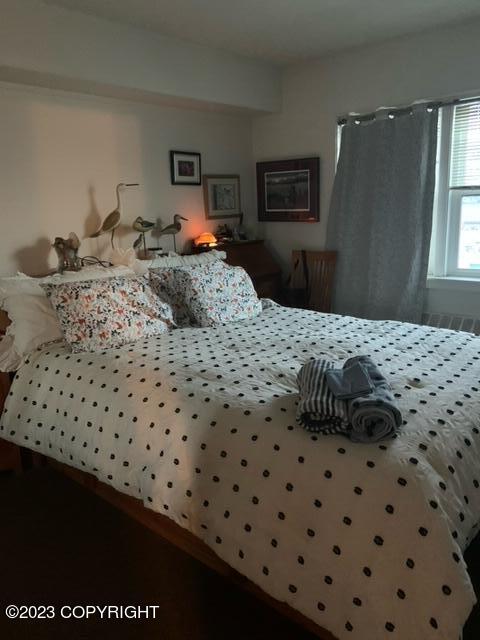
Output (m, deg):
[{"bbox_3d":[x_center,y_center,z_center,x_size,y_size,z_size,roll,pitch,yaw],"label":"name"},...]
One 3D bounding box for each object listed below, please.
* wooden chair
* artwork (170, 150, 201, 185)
[{"bbox_3d":[0.456,-0.009,3.813,0.420,0.980,0.520,11,20,39],"label":"wooden chair"},{"bbox_3d":[-0.414,-1.155,3.671,0.025,0.233,0.299,11,20,39],"label":"artwork"}]

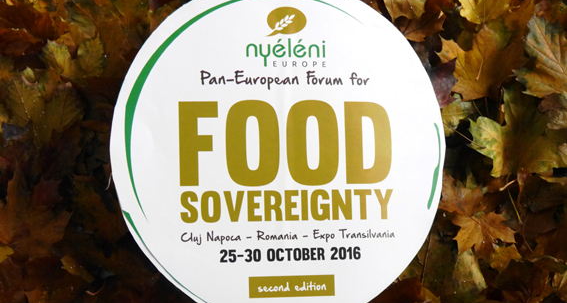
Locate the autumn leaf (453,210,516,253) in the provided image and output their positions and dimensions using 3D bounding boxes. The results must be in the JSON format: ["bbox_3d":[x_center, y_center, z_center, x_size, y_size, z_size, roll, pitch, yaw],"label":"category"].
[{"bbox_3d":[0.260,0.105,1.958,0.078,0.025,0.061,-4,60,-2],"label":"autumn leaf"}]

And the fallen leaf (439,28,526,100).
[{"bbox_3d":[0.271,-0.120,2.048,0.120,0.030,0.111,-2,60,-1],"label":"fallen leaf"}]

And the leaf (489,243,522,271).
[{"bbox_3d":[0.283,0.137,1.945,0.050,0.020,0.052,17,61,9],"label":"leaf"}]

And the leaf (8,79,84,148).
[{"bbox_3d":[-0.319,-0.050,2.020,0.107,0.025,0.105,-6,60,-4],"label":"leaf"}]

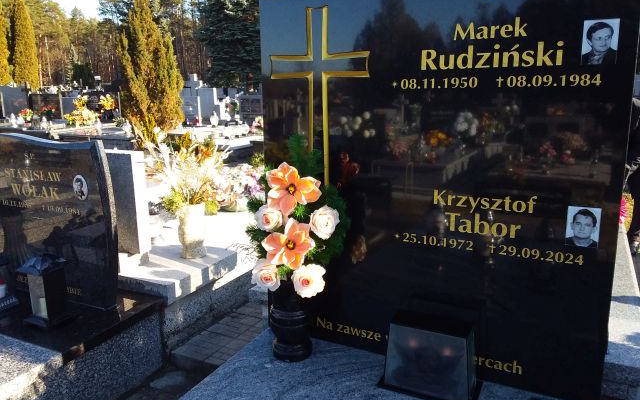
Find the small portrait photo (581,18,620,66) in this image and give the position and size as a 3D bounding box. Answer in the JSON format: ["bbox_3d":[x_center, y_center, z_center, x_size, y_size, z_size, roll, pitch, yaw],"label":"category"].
[{"bbox_3d":[0.758,-0.427,1.399,0.085,0.117,0.008,5,12,27],"label":"small portrait photo"}]

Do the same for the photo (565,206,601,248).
[{"bbox_3d":[0.761,0.079,1.498,0.085,0.115,0.008,5,12,27],"label":"photo"}]

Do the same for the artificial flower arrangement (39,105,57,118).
[{"bbox_3d":[-6.843,-2.222,13.000,0.450,0.360,0.320,5,12,27],"label":"artificial flower arrangement"}]

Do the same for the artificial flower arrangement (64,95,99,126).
[{"bbox_3d":[-5.759,-2.173,12.500,0.800,0.760,0.550,5,12,27],"label":"artificial flower arrangement"}]

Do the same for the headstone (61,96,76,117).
[{"bbox_3d":[-6.480,-2.399,13.500,0.750,0.580,0.130,5,12,27],"label":"headstone"}]

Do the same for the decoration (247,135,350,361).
[{"bbox_3d":[-0.063,0.180,1.819,0.345,0.782,0.260,2,11,10],"label":"decoration"}]

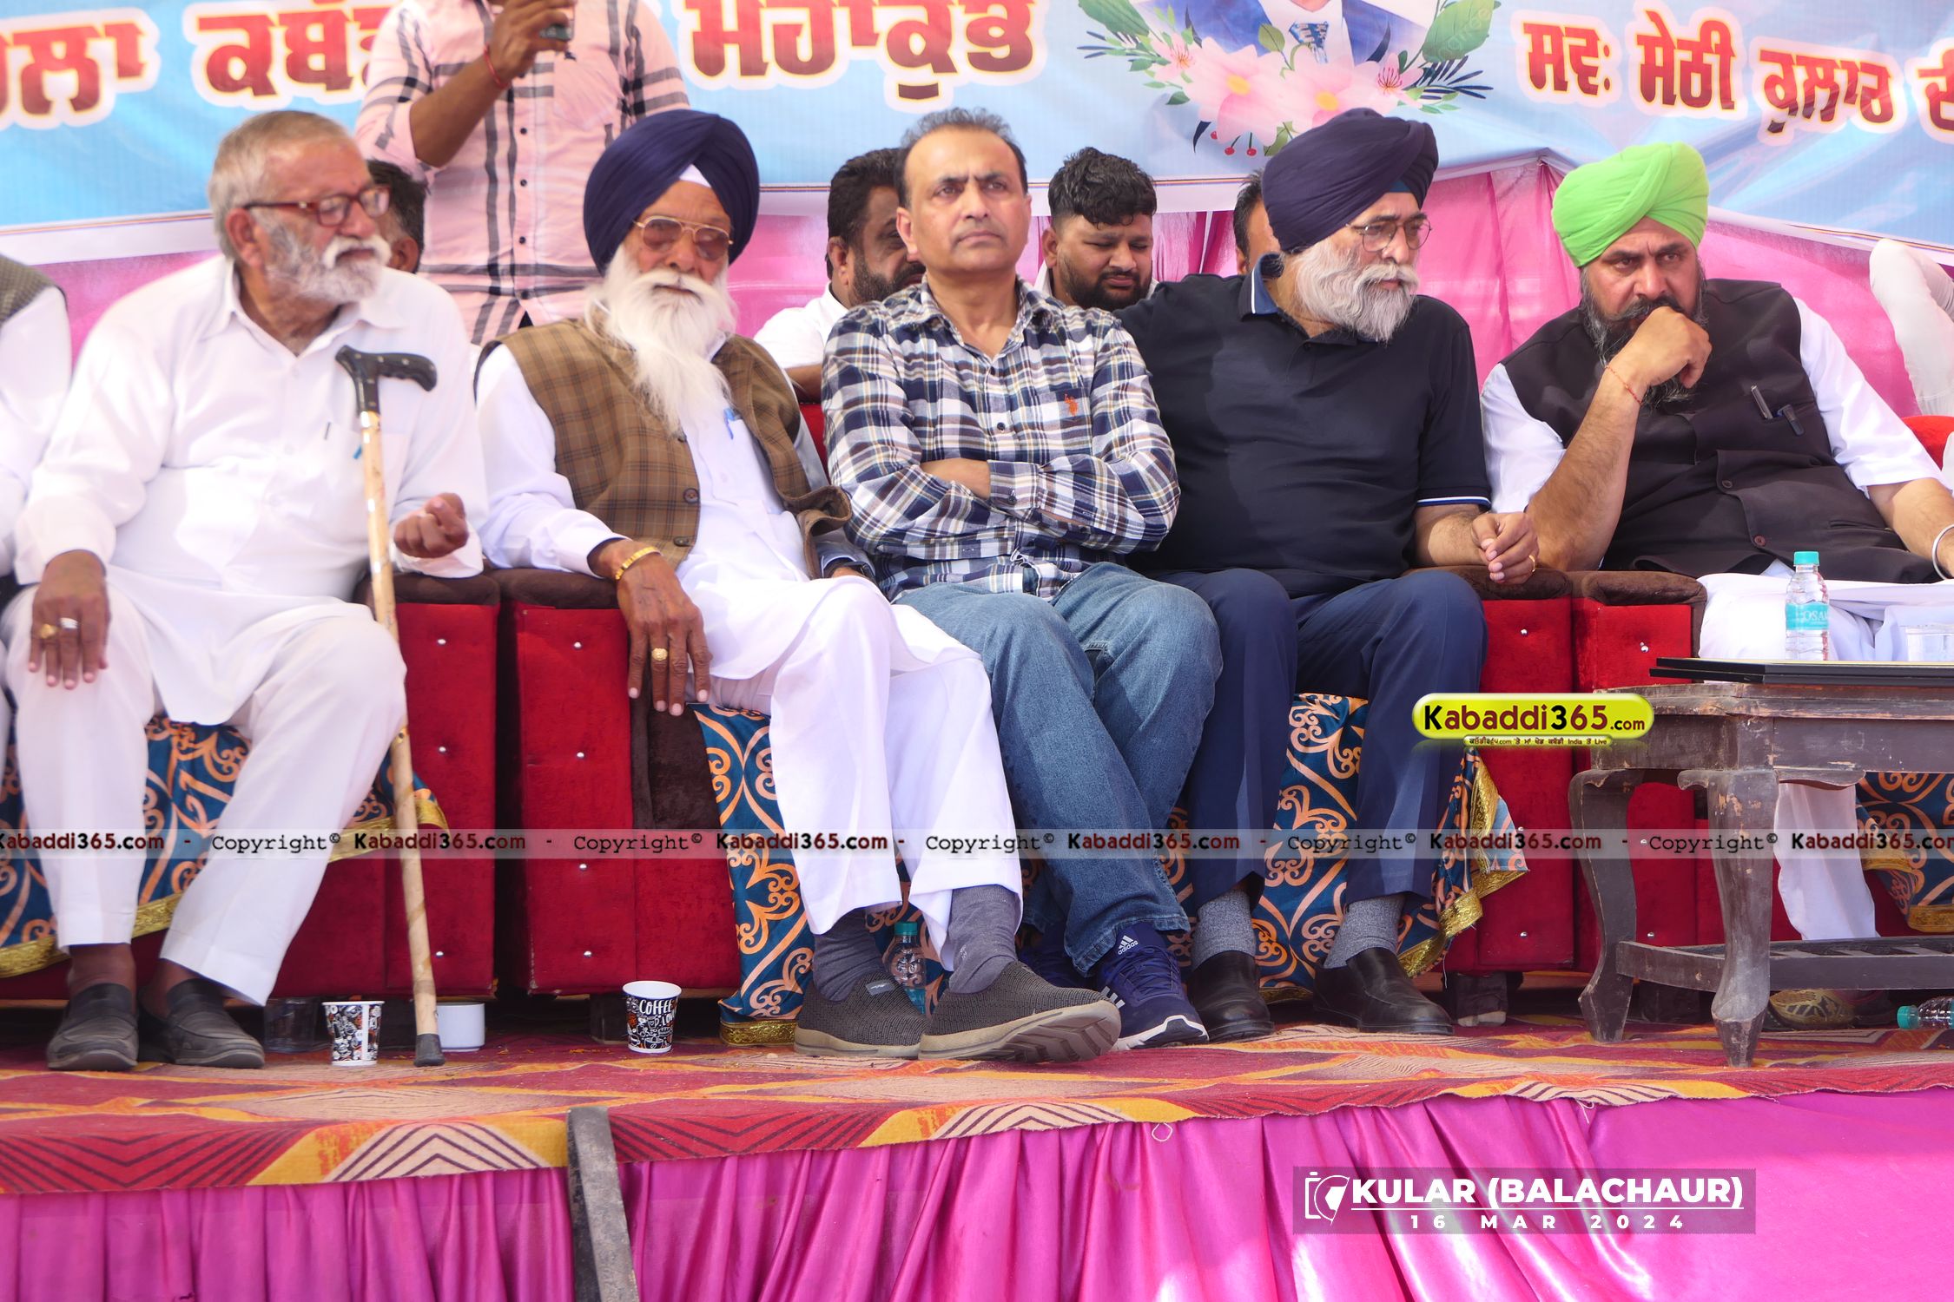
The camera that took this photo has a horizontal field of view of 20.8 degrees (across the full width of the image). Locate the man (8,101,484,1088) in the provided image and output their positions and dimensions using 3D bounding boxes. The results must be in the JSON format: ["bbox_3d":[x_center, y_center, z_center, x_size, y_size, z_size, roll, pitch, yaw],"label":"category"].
[{"bbox_3d":[-0.970,-0.100,7.050,0.630,1.250,0.840,0,0,-14],"label":"man"}]

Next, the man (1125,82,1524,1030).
[{"bbox_3d":[0.450,-0.125,7.500,0.600,1.280,0.860,0,0,-13],"label":"man"}]

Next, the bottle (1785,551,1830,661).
[{"bbox_3d":[1.023,-0.042,6.550,0.053,0.160,0.053,0,-1,0],"label":"bottle"}]

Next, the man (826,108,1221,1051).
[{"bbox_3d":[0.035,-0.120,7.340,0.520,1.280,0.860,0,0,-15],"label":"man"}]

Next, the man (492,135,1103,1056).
[{"bbox_3d":[-0.300,-0.115,7.120,0.620,1.260,1.000,0,0,-24],"label":"man"}]

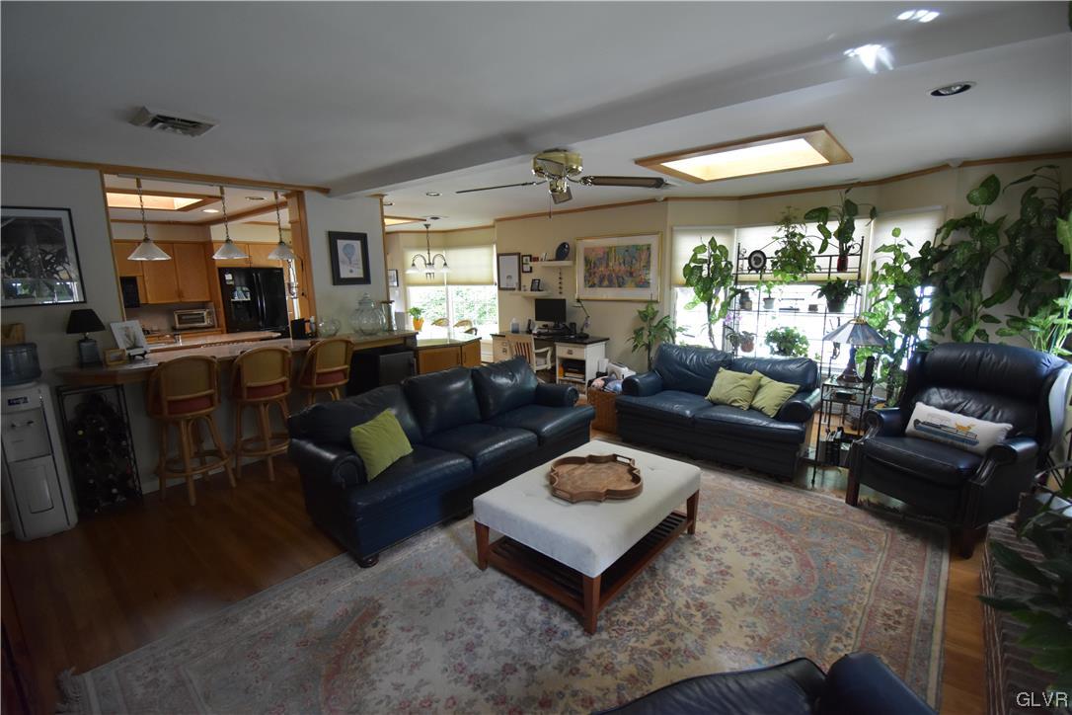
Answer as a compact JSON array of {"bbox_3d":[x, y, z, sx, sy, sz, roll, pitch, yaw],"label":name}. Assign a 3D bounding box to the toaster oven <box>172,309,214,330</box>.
[{"bbox_3d":[-5.219,-0.602,6.809,0.300,0.260,0.435,9,14,41],"label":"toaster oven"}]

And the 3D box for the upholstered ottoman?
[{"bbox_3d":[0.350,0.937,2.630,0.780,0.435,1.150,8,13,41],"label":"upholstered ottoman"}]

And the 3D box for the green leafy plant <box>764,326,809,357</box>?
[{"bbox_3d":[2.559,-0.156,4.550,0.420,0.330,0.400,7,12,39],"label":"green leafy plant"}]

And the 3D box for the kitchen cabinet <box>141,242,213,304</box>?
[{"bbox_3d":[-5.384,-1.280,6.695,0.330,0.880,0.760,9,14,41],"label":"kitchen cabinet"}]

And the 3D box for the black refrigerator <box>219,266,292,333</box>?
[{"bbox_3d":[-4.638,-0.562,7.286,0.750,1.780,0.900,9,14,41],"label":"black refrigerator"}]

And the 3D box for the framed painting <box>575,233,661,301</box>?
[{"bbox_3d":[1.062,-1.194,5.995,1.270,0.860,0.040,7,13,38],"label":"framed painting"}]

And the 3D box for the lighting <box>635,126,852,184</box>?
[{"bbox_3d":[1.543,-1.471,3.302,1.180,0.110,1.180,9,14,41],"label":"lighting"}]

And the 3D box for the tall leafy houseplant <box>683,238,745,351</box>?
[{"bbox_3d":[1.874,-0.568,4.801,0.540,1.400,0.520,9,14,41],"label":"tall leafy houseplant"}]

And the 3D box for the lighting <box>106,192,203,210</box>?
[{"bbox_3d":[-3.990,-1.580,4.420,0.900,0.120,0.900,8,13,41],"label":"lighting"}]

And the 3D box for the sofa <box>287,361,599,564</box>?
[{"bbox_3d":[-0.517,0.566,3.619,0.920,0.830,2.430,8,14,39],"label":"sofa"}]

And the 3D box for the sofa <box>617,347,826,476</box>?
[{"bbox_3d":[1.712,0.415,4.250,1.600,0.880,0.930,7,12,39],"label":"sofa"}]

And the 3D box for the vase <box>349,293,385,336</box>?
[{"bbox_3d":[-1.649,-0.433,4.352,0.340,0.420,0.340,9,14,41],"label":"vase"}]

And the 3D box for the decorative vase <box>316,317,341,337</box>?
[{"bbox_3d":[-2.015,-0.298,4.328,0.225,0.190,0.225,7,13,38],"label":"decorative vase"}]

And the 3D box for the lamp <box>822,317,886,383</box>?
[{"bbox_3d":[2.519,-0.056,3.532,0.410,0.520,0.410,7,13,38],"label":"lamp"}]

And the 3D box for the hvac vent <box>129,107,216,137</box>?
[{"bbox_3d":[-1.822,-1.167,2.245,0.370,0.060,0.280,9,14,41],"label":"hvac vent"}]

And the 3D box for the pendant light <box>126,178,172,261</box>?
[{"bbox_3d":[-2.942,-1.030,3.341,0.275,0.600,0.275,7,13,38],"label":"pendant light"}]

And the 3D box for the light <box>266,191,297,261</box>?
[{"bbox_3d":[-2.314,-1.195,4.050,0.270,0.600,0.270,8,13,41],"label":"light"}]

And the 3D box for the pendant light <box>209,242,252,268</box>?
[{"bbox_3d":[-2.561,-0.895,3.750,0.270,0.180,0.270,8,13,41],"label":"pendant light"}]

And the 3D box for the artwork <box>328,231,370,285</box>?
[{"bbox_3d":[-1.810,-0.967,4.373,0.030,0.500,0.385,9,14,41],"label":"artwork"}]

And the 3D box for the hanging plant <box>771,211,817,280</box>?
[{"bbox_3d":[2.786,-1.219,4.828,0.450,0.750,0.450,7,13,38],"label":"hanging plant"}]

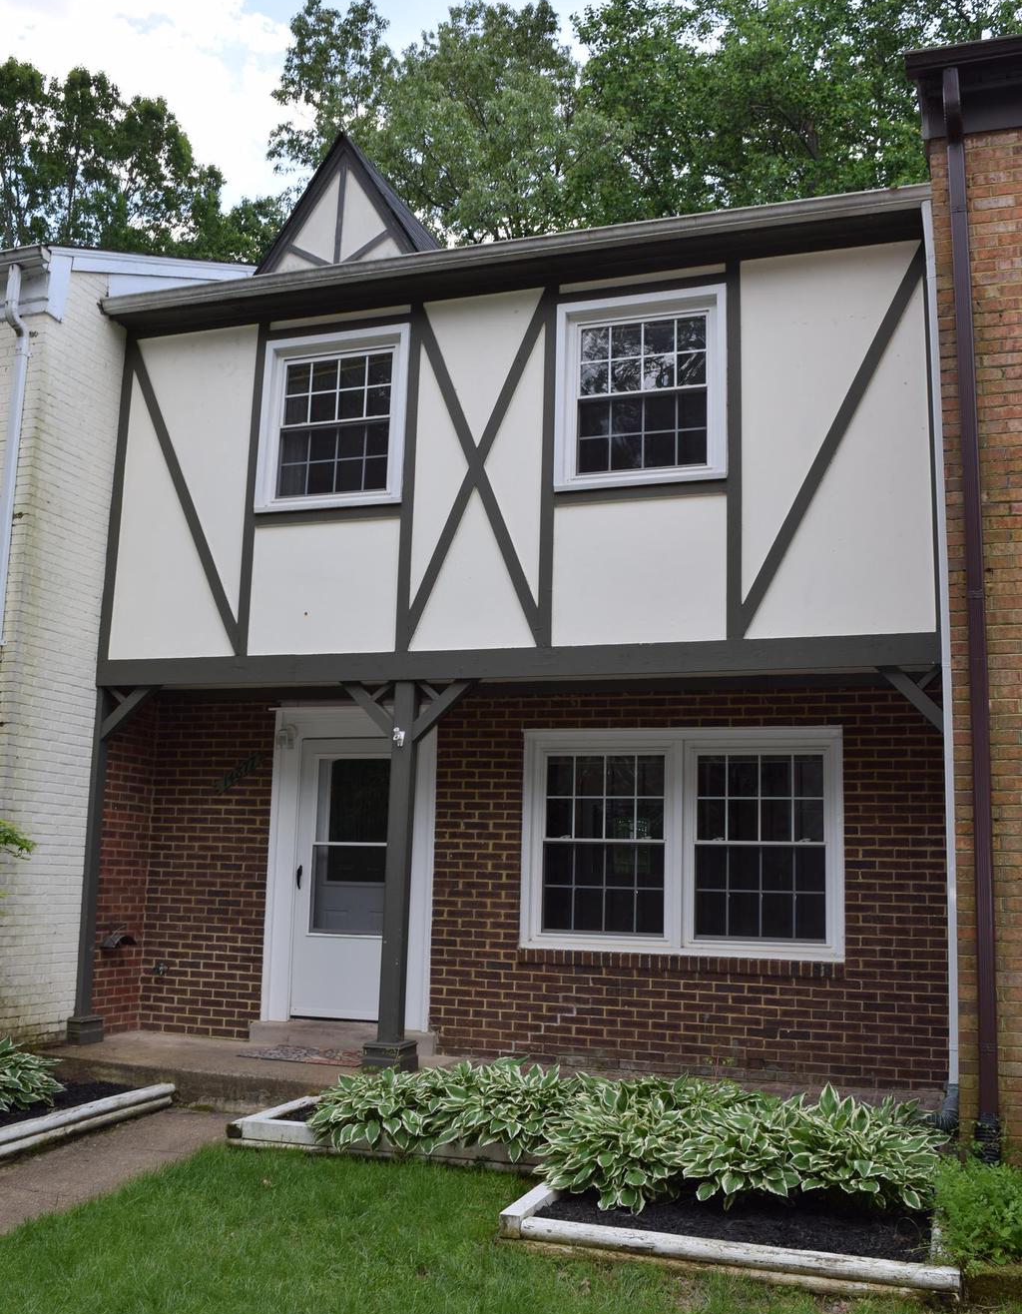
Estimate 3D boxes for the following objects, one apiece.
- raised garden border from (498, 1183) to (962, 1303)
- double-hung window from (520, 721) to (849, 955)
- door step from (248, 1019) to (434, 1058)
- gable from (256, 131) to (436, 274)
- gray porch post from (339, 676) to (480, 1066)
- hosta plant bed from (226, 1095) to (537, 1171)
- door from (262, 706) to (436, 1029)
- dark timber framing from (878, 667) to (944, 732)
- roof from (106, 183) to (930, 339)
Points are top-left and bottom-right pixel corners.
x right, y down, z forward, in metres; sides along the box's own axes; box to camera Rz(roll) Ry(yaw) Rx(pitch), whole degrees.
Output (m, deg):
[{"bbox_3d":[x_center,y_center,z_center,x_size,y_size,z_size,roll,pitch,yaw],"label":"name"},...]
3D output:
[{"bbox_3d":[0.953,2.492,5.647,1.940,0.160,0.950,-2,-10,19],"label":"raised garden border"},{"bbox_3d":[1.090,1.212,8.703,2.161,1.485,0.111,-2,-9,19],"label":"double-hung window"},{"bbox_3d":[-1.183,2.679,9.308,1.449,0.146,0.222,-2,-9,19],"label":"door step"},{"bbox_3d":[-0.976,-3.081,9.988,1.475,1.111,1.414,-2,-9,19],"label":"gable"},{"bbox_3d":[-0.694,1.388,8.540,0.975,2.505,0.263,-2,-9,19],"label":"gray porch post"},{"bbox_3d":[-0.538,2.634,7.237,1.858,0.167,0.838,-2,-9,19],"label":"hosta plant bed"},{"bbox_3d":[-1.148,1.483,9.473,1.293,2.268,0.141,-2,-9,19],"label":"door"},{"bbox_3d":[2.316,0.249,7.648,0.389,0.404,0.101,-2,-9,19],"label":"dark timber framing"},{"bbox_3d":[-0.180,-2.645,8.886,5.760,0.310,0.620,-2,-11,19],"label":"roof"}]

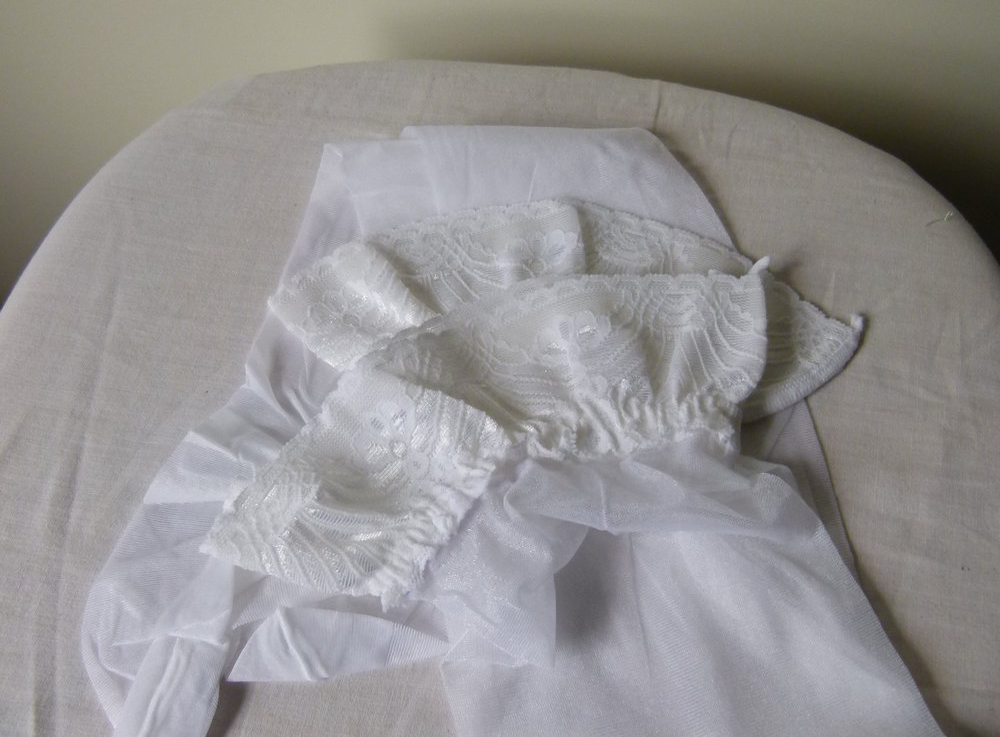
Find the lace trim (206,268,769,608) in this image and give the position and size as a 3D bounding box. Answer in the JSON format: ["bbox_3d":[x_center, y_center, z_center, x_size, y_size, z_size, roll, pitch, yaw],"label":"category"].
[{"bbox_3d":[0.007,0.017,0.383,0.256,0.037,0.111,-18,60,-11],"label":"lace trim"}]

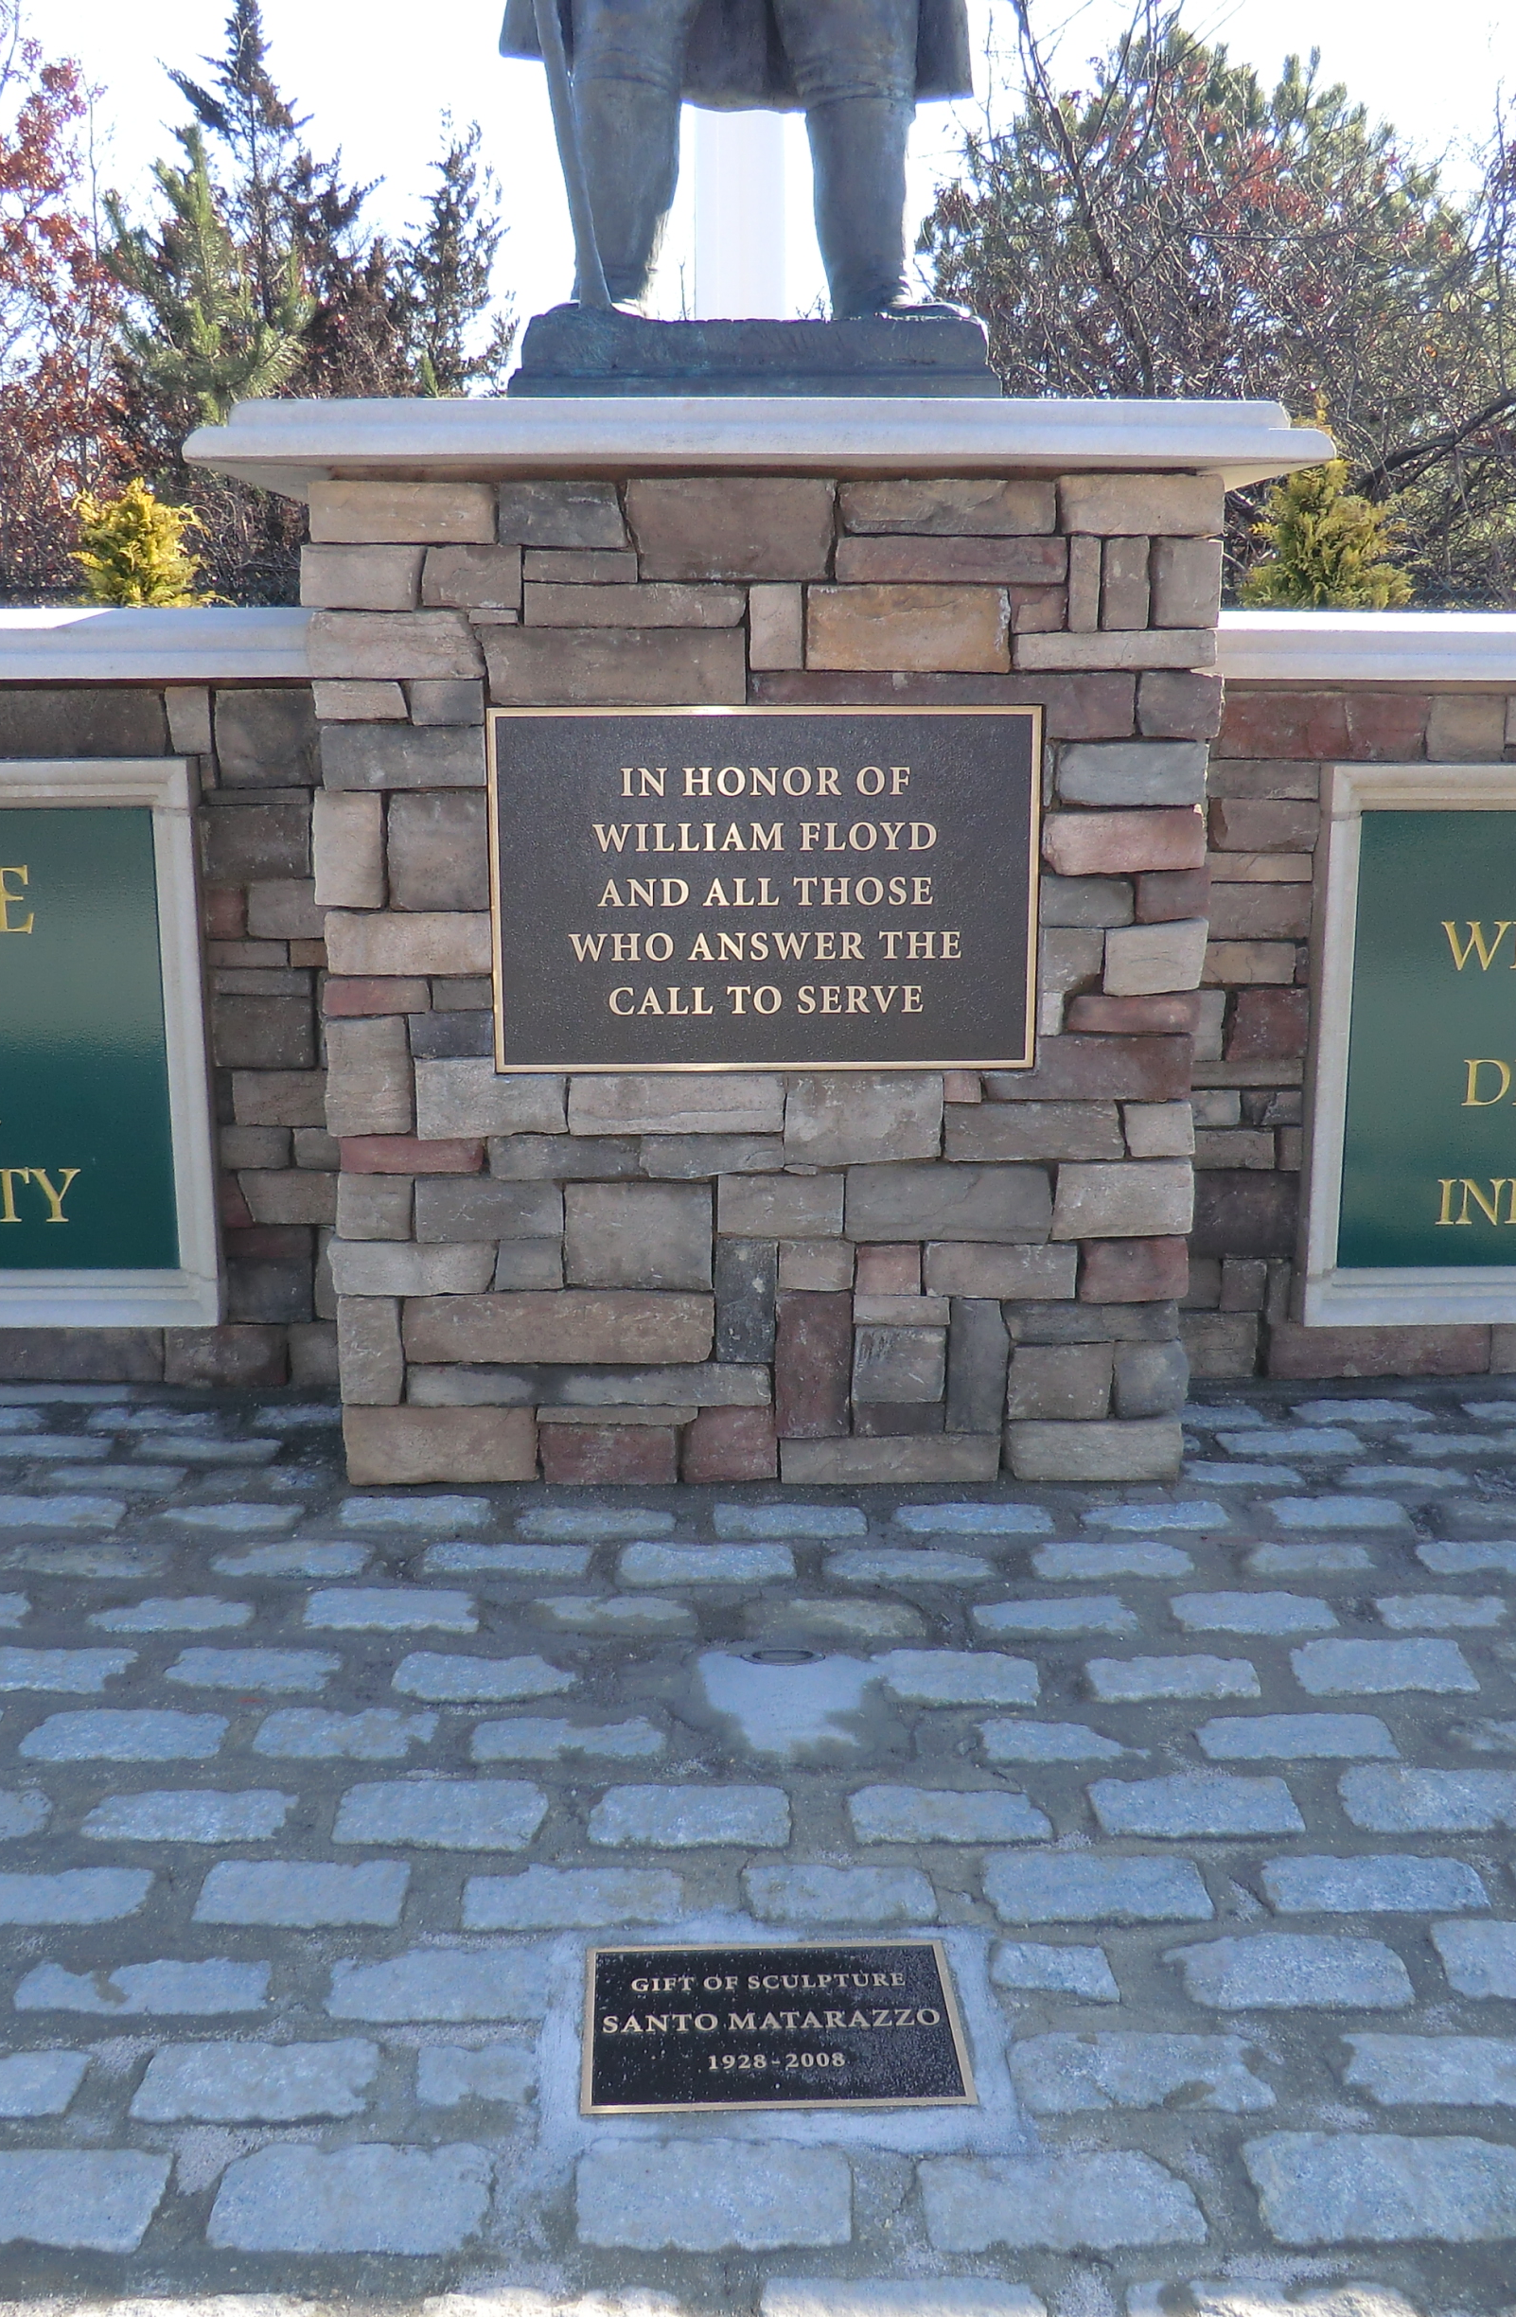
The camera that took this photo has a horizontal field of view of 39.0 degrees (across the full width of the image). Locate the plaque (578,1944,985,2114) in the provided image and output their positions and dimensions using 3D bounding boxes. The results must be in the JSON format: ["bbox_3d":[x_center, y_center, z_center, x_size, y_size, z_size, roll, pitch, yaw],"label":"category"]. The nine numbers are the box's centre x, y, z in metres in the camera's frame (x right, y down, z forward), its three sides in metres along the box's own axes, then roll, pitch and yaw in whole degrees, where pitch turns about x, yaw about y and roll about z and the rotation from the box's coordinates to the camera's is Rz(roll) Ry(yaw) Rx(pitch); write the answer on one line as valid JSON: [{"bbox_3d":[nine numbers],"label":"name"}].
[{"bbox_3d":[0.016,0.941,2.330,0.408,0.020,0.290,-1,13,-2],"label":"plaque"}]

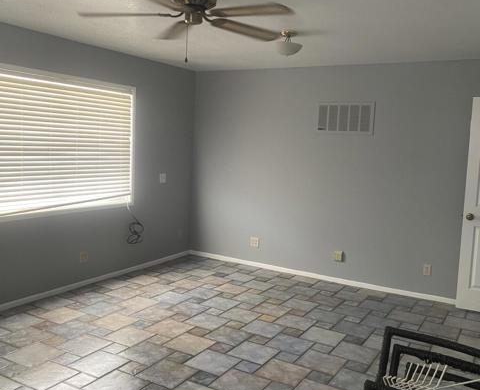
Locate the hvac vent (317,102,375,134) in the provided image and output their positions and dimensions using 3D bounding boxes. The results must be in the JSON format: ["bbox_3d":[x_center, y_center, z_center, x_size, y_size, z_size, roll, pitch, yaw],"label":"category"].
[{"bbox_3d":[1.156,-0.847,5.312,0.660,0.356,0.020,6,7,30],"label":"hvac vent"}]

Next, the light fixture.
[{"bbox_3d":[0.391,-1.199,3.825,0.209,0.189,0.209,3,6,0],"label":"light fixture"}]

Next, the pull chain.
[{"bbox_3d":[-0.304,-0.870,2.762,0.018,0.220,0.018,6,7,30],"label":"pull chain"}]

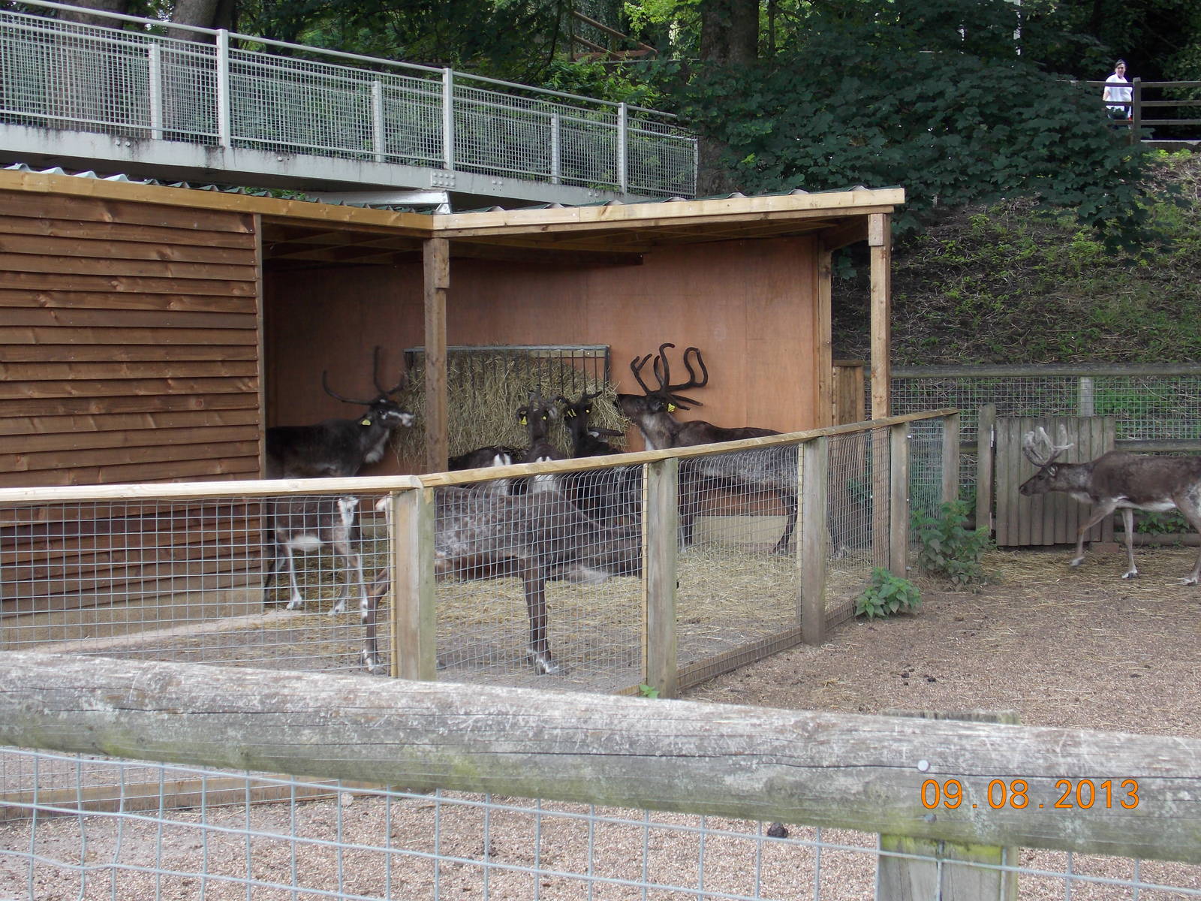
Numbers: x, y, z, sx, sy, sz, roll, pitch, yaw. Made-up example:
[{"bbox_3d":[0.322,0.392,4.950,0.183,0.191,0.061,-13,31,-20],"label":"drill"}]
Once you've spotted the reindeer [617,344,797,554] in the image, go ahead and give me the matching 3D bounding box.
[{"bbox_3d":[0.920,0.000,11.900,1.700,1.570,0.600,0,4,12],"label":"reindeer"}]

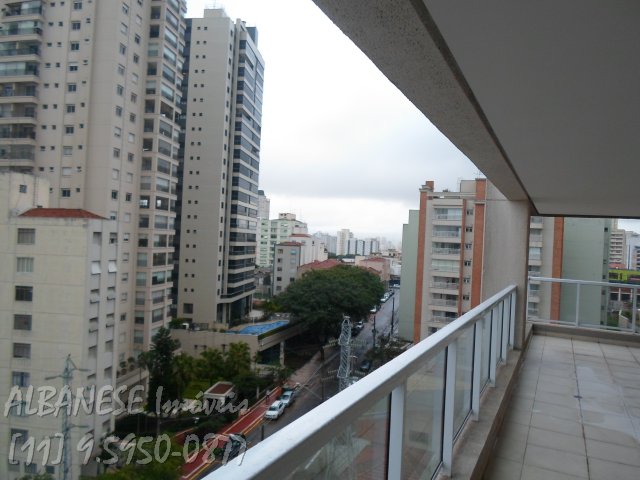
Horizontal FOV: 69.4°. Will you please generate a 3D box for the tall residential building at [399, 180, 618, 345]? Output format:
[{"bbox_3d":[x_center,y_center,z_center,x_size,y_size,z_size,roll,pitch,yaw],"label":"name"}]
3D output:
[{"bbox_3d":[33.562,7.544,84.144,31.000,35.000,20.000,3,0,27],"label":"tall residential building"}]

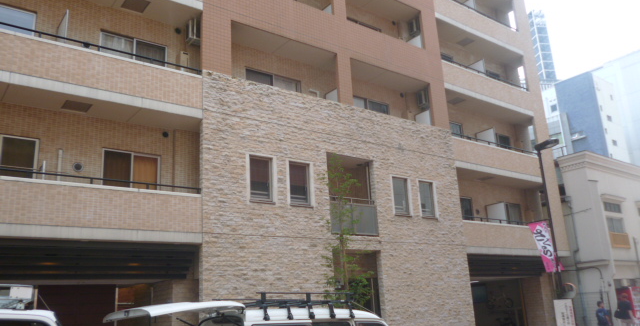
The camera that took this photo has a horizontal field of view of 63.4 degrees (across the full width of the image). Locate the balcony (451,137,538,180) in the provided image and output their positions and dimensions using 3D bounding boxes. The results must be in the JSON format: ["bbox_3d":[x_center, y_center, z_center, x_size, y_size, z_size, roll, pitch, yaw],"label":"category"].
[{"bbox_3d":[6.740,0.054,20.655,5.709,1.172,1.100,9,-19,-37],"label":"balcony"}]

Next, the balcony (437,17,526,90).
[{"bbox_3d":[6.491,-4.293,21.951,5.950,1.700,1.150,9,-19,-37],"label":"balcony"}]

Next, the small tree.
[{"bbox_3d":[0.711,2.359,13.426,1.150,5.400,1.150,-3,-15,-1],"label":"small tree"}]

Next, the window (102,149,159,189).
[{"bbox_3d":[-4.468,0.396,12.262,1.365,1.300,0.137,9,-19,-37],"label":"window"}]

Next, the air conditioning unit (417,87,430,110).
[{"bbox_3d":[4.007,-2.362,19.401,0.780,0.550,0.300,9,-19,-37],"label":"air conditioning unit"}]

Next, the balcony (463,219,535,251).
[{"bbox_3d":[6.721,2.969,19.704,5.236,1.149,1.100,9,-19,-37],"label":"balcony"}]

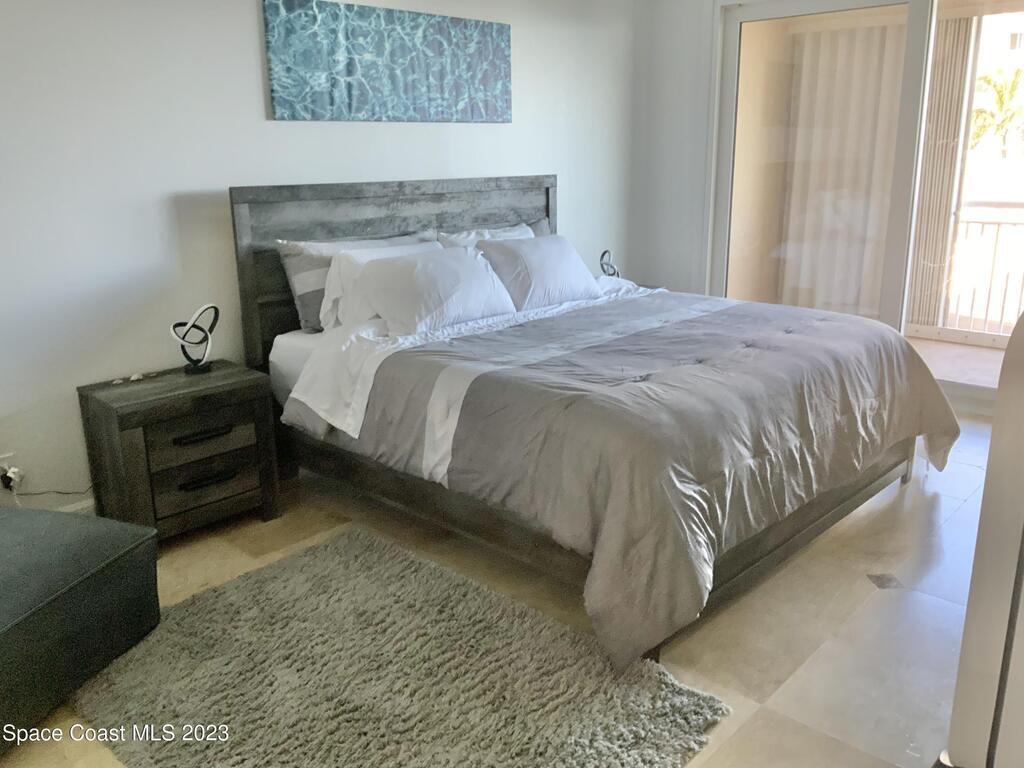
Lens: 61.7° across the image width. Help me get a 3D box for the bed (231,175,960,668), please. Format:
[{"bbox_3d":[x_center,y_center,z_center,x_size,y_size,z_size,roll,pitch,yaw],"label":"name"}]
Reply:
[{"bbox_3d":[0.337,-0.188,3.725,2.240,1.346,2.190,13,20,43],"label":"bed"}]

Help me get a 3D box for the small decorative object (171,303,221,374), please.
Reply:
[{"bbox_3d":[-1.280,-0.178,3.491,0.110,0.255,0.162,13,20,43],"label":"small decorative object"}]

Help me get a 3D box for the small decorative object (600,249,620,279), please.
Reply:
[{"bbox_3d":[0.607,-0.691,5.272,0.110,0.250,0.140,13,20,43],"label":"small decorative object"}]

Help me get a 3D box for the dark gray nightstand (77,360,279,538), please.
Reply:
[{"bbox_3d":[-1.315,0.292,3.436,0.393,0.625,0.600,13,20,43],"label":"dark gray nightstand"}]

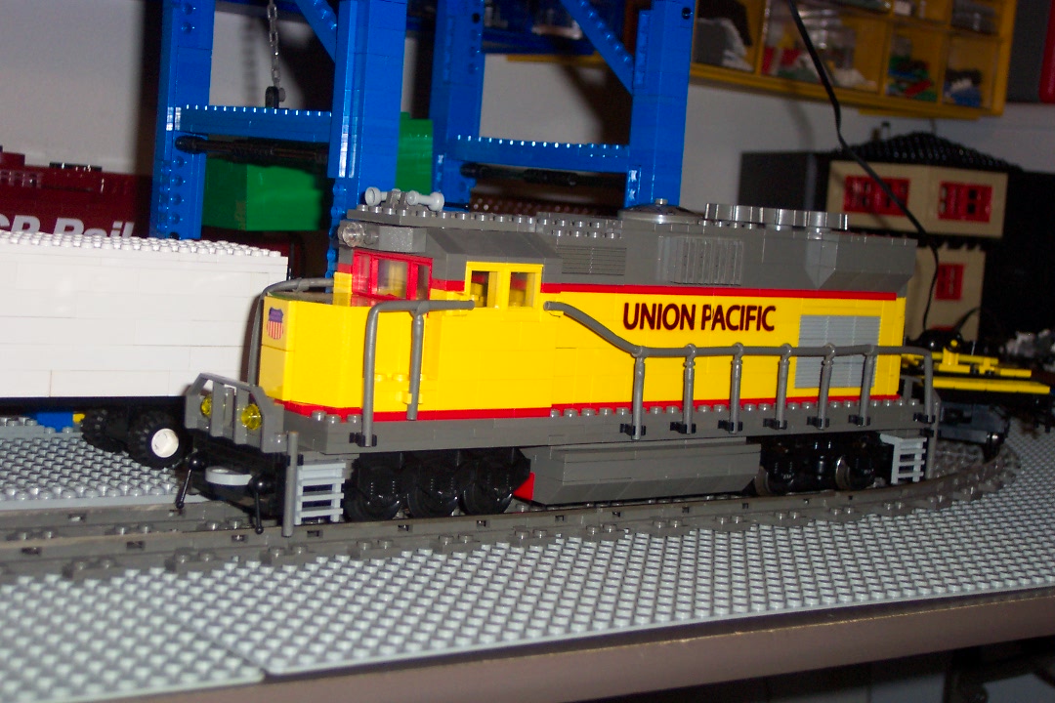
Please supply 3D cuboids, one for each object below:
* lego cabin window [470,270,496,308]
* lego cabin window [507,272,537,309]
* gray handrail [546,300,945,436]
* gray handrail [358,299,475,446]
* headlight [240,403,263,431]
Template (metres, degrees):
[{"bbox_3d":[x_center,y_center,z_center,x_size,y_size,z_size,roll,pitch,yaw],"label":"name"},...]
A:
[{"bbox_3d":[-0.015,-0.020,0.600,0.013,0.013,0.004,0,6,-40],"label":"lego cabin window"},{"bbox_3d":[-0.003,-0.020,0.610,0.013,0.012,0.004,0,6,-40],"label":"lego cabin window"},{"bbox_3d":[0.084,0.007,0.678,0.209,0.048,0.007,0,6,-40],"label":"gray handrail"},{"bbox_3d":[-0.034,0.007,0.580,0.042,0.046,0.006,0,6,-40],"label":"gray handrail"},{"bbox_3d":[-0.085,0.021,0.570,0.005,0.008,0.008,0,6,-40],"label":"headlight"}]

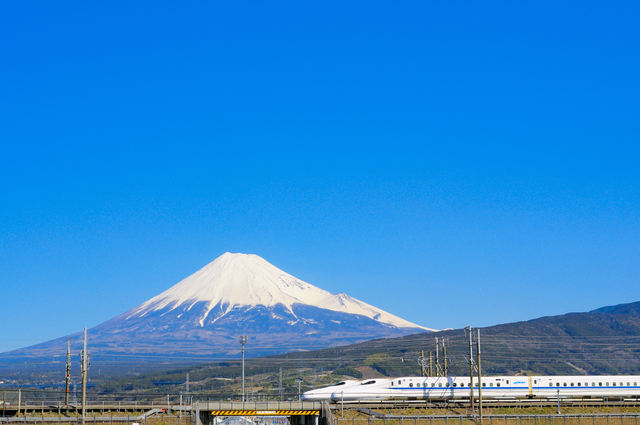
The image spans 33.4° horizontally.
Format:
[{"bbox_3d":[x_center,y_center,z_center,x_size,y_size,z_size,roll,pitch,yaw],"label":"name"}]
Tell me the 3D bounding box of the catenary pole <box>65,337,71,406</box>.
[{"bbox_3d":[-35.705,23.097,151.000,0.700,11.000,0.700,1,-11,-6],"label":"catenary pole"}]

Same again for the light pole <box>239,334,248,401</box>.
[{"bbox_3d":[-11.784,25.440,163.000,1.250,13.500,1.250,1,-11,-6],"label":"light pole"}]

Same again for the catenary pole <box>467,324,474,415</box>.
[{"bbox_3d":[21.048,21.592,147.000,0.800,11.700,0.800,1,-11,-6],"label":"catenary pole"}]

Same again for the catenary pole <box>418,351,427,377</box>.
[{"bbox_3d":[15.403,25.096,158.000,1.000,9.200,0.800,1,-11,-6],"label":"catenary pole"}]

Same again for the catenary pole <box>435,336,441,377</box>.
[{"bbox_3d":[17.594,24.036,158.000,0.650,11.100,0.650,1,-11,-6],"label":"catenary pole"}]

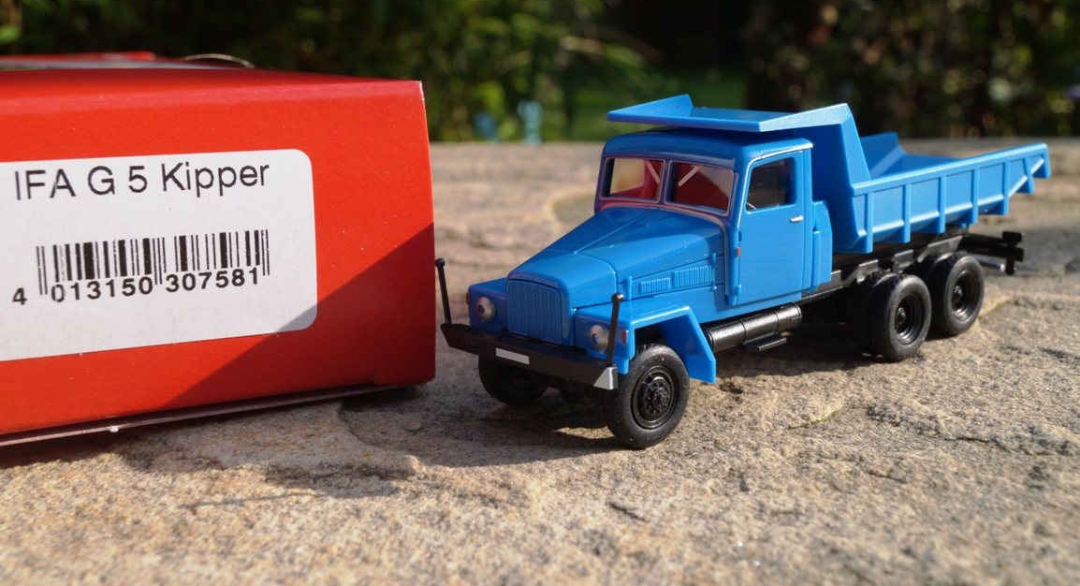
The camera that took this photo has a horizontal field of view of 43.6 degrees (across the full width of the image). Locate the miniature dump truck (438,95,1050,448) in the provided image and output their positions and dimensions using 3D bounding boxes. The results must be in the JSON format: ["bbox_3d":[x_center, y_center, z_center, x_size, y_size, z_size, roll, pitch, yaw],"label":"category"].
[{"bbox_3d":[0.031,-0.008,0.172,0.090,0.033,0.029,-14,17,-41],"label":"miniature dump truck"}]

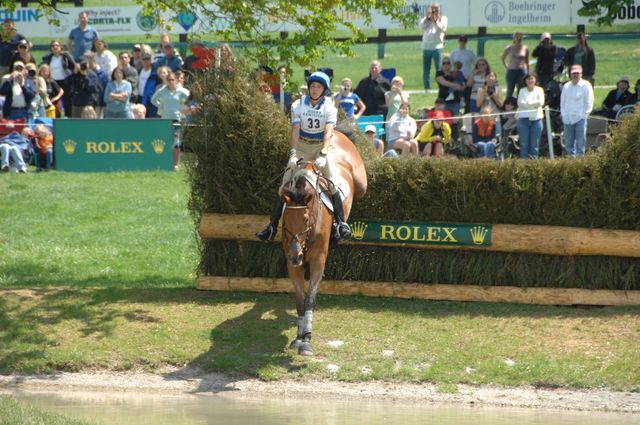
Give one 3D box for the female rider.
[{"bbox_3d":[-0.141,-0.520,48.600,0.840,1.530,0.750,0,2,8],"label":"female rider"}]

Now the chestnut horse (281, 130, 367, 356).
[{"bbox_3d":[0.023,0.275,48.800,0.650,1.800,2.400,0,11,12],"label":"chestnut horse"}]

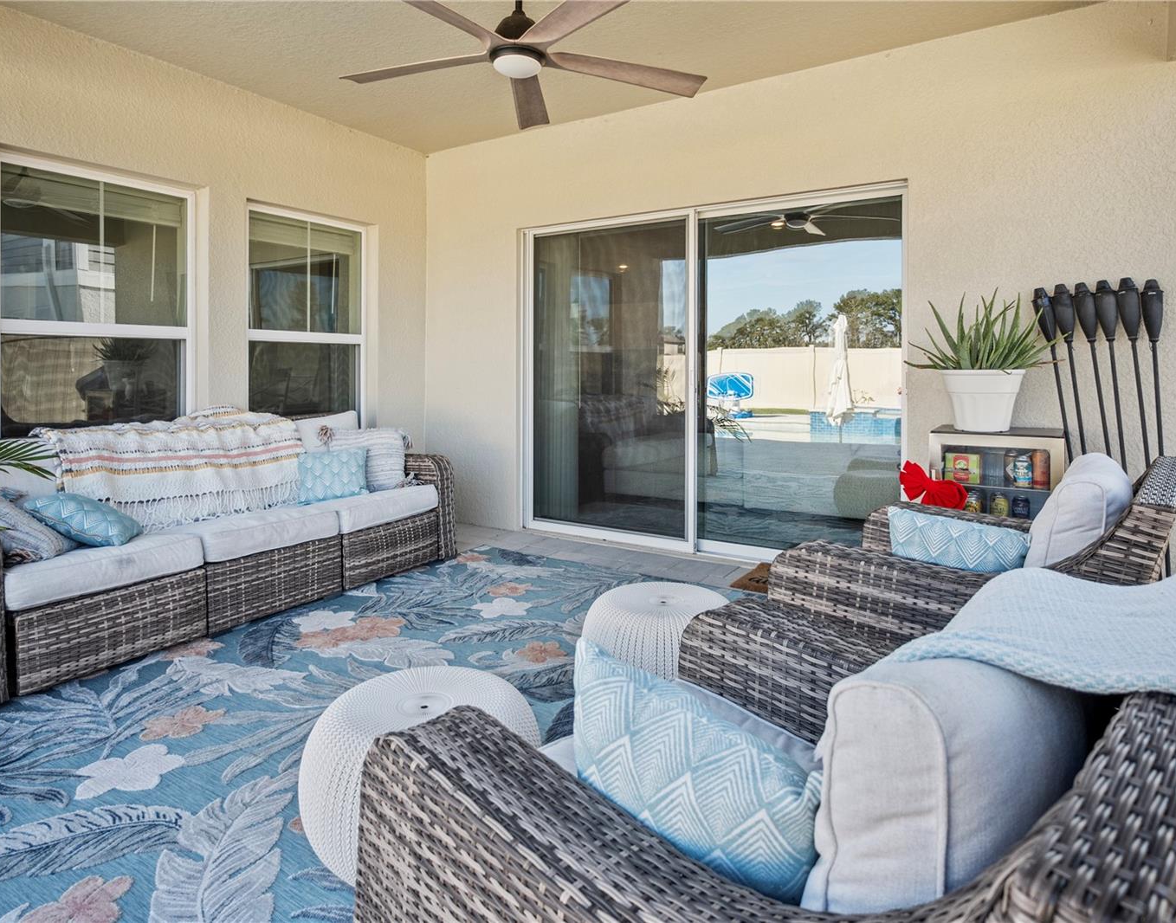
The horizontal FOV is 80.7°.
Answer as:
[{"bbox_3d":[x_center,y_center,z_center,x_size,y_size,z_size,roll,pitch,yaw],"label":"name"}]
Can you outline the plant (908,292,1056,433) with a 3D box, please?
[{"bbox_3d":[1.735,-0.431,3.049,0.600,0.610,0.500,5,8,32],"label":"plant"}]

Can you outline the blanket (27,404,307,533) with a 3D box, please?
[{"bbox_3d":[-1.911,0.002,3.314,0.420,0.500,1.120,5,8,32],"label":"blanket"}]

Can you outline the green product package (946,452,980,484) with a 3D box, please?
[{"bbox_3d":[1.642,0.020,3.015,0.130,0.128,0.240,3,6,32],"label":"green product package"}]

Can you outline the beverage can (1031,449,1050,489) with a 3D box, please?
[{"bbox_3d":[1.883,0.034,2.878,0.070,0.157,0.070,5,8,32],"label":"beverage can"}]

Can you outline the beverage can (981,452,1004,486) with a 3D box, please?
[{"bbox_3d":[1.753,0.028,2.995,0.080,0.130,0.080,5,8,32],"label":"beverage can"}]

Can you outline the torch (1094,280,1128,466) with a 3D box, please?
[{"bbox_3d":[2.267,-0.011,2.917,0.085,1.539,0.085,-6,-5,32],"label":"torch"}]

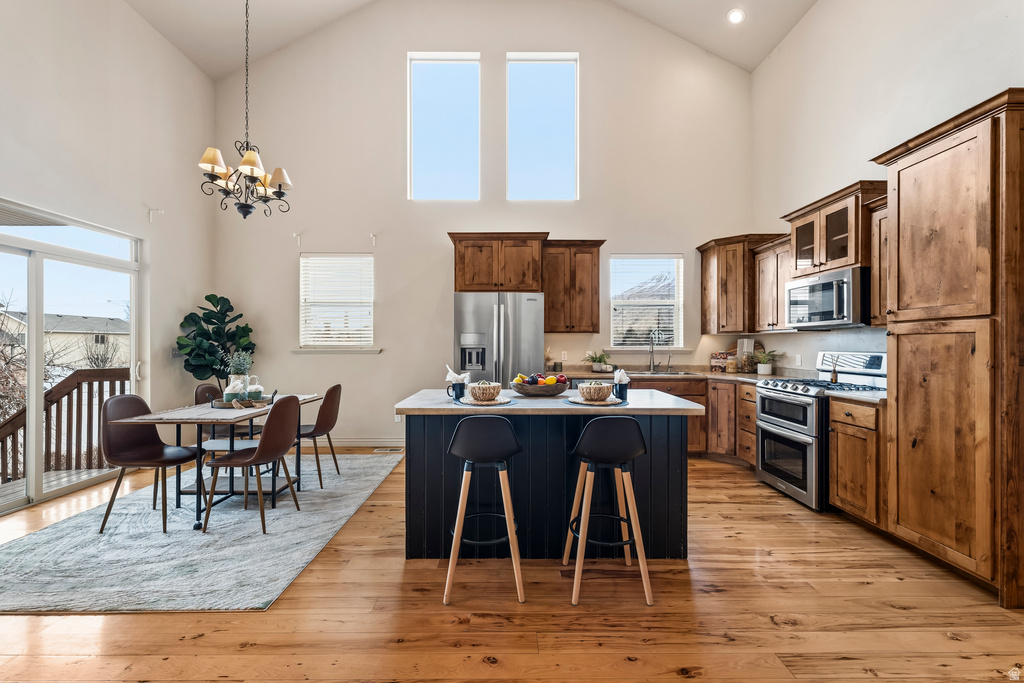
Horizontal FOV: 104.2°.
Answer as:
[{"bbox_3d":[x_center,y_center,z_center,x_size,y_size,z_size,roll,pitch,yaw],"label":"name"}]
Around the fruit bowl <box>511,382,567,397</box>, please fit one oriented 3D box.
[{"bbox_3d":[0.198,0.335,2.810,0.410,0.095,0.330,0,0,-1],"label":"fruit bowl"}]

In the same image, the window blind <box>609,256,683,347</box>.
[{"bbox_3d":[1.677,-0.502,4.950,0.895,1.150,0.070,0,0,0],"label":"window blind"}]

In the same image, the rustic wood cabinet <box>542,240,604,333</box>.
[{"bbox_3d":[0.685,-0.620,4.670,0.720,1.040,0.380,0,0,-1],"label":"rustic wood cabinet"}]

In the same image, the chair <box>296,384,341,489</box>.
[{"bbox_3d":[-1.830,0.846,3.659,0.550,0.900,0.460,0,0,0],"label":"chair"}]

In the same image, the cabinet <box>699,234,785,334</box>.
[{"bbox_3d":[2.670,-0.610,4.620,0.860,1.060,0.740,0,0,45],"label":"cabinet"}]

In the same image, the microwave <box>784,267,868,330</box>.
[{"bbox_3d":[2.770,-0.345,3.390,0.390,0.418,0.750,0,0,0],"label":"microwave"}]

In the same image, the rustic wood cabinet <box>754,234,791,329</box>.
[{"bbox_3d":[2.780,-0.540,4.020,0.370,0.910,0.560,0,0,0],"label":"rustic wood cabinet"}]

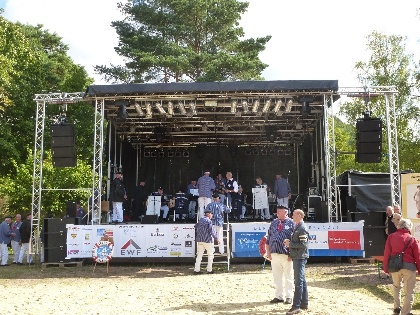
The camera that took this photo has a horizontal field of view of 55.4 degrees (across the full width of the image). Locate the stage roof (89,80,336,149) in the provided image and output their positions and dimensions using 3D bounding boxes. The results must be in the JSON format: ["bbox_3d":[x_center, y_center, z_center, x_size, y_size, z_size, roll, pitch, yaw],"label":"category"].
[{"bbox_3d":[0.131,-1.497,16.038,8.292,1.160,6.200,-1,-8,2],"label":"stage roof"}]

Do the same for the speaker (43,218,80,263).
[{"bbox_3d":[-4.639,2.665,12.998,1.104,1.375,0.720,-1,-8,2],"label":"speaker"}]

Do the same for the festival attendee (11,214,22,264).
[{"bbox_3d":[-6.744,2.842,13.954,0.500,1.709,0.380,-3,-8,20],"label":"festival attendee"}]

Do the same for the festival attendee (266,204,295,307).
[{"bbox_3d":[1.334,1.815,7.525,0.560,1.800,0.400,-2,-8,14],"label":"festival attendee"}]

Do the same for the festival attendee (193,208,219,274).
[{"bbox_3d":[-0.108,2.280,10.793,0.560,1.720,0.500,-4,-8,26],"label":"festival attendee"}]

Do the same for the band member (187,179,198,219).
[{"bbox_3d":[-0.739,1.881,17.405,0.520,1.750,0.420,0,-8,-6],"label":"band member"}]

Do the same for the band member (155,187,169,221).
[{"bbox_3d":[-1.901,1.893,16.193,0.600,1.358,0.800,7,-11,-45],"label":"band member"}]

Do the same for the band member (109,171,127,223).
[{"bbox_3d":[-3.301,1.431,14.288,0.420,1.784,0.600,-7,-10,40],"label":"band member"}]

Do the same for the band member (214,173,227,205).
[{"bbox_3d":[0.410,1.548,14.926,0.550,1.740,0.500,0,-8,-6],"label":"band member"}]

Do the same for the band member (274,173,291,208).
[{"bbox_3d":[2.793,1.585,15.424,0.560,1.770,0.380,2,-8,-14],"label":"band member"}]

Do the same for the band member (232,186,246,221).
[{"bbox_3d":[1.261,1.897,16.291,0.550,1.400,0.700,-3,-8,17],"label":"band member"}]

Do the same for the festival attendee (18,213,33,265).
[{"bbox_3d":[-6.127,2.666,13.370,0.480,1.710,0.480,4,-9,-32],"label":"festival attendee"}]

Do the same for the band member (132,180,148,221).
[{"bbox_3d":[-3.107,1.962,17.900,0.450,1.750,0.520,-4,-8,23],"label":"band member"}]

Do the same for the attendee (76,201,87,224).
[{"bbox_3d":[-4.716,2.521,14.600,0.500,1.750,0.350,-6,-9,35],"label":"attendee"}]

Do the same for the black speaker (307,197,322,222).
[{"bbox_3d":[3.342,1.691,13.030,0.522,0.817,0.600,-1,-8,2],"label":"black speaker"}]

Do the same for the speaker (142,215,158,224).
[{"bbox_3d":[-1.921,2.039,13.123,0.532,0.300,0.420,-1,-8,2],"label":"speaker"}]

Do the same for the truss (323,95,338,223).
[{"bbox_3d":[3.885,-0.034,12.783,0.300,4.073,0.300,-1,-8,2],"label":"truss"}]

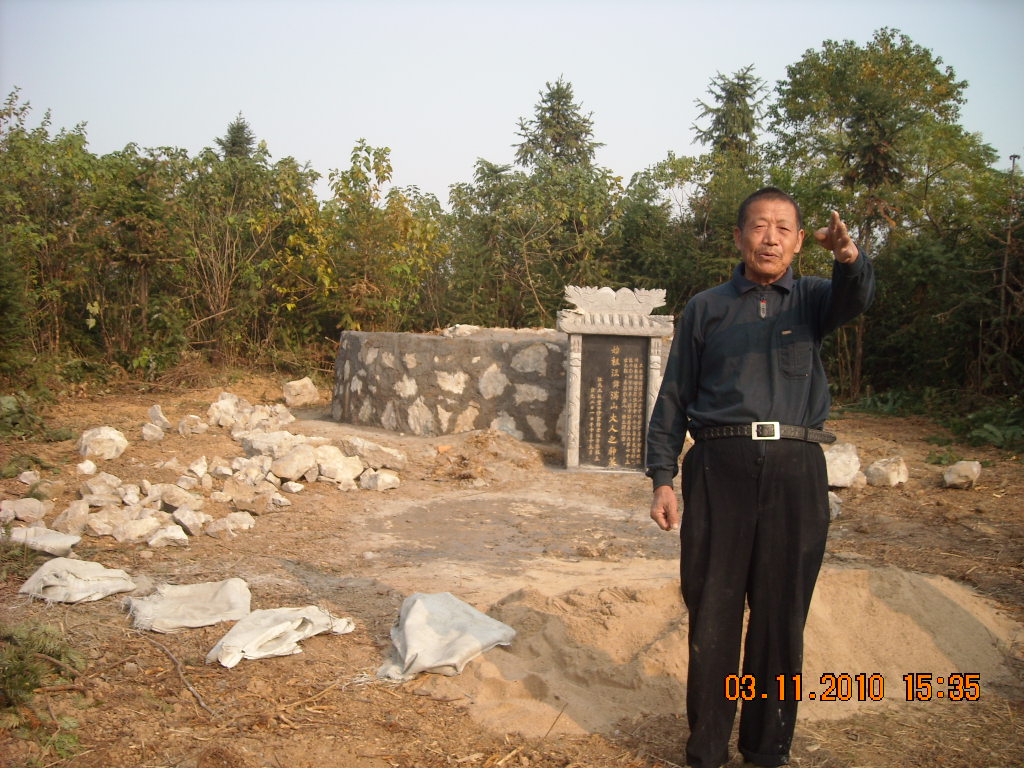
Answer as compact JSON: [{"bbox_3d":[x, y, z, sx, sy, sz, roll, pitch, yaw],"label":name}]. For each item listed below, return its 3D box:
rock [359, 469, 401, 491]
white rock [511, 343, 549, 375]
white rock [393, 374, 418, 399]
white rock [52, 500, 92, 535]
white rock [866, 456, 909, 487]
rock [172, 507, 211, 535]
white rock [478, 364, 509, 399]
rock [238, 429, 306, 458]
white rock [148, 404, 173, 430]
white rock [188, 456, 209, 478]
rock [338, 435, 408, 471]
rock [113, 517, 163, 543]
[{"bbox_3d":[-0.905,0.652,7.071,0.273,0.134,0.205,0,5,-7],"label":"rock"},{"bbox_3d":[0.133,-0.194,7.800,0.280,0.240,0.170,2,7,9],"label":"white rock"},{"bbox_3d":[-0.854,0.016,8.675,0.215,0.200,0.120,5,8,30],"label":"white rock"},{"bbox_3d":[-2.271,0.690,5.351,0.179,0.167,0.161,1,7,0],"label":"white rock"},{"bbox_3d":[2.567,0.596,7.080,0.280,0.190,0.220,3,7,20],"label":"white rock"},{"bbox_3d":[-1.771,0.754,5.721,0.199,0.142,0.169,0,5,-17],"label":"rock"},{"bbox_3d":[-0.139,-0.020,7.820,0.225,0.250,0.160,2,7,9],"label":"white rock"},{"bbox_3d":[-1.791,0.442,7.750,0.500,0.200,0.310,0,7,-13],"label":"rock"},{"bbox_3d":[-2.912,0.278,8.580,0.183,0.213,0.137,1,7,0],"label":"white rock"},{"bbox_3d":[-2.137,0.569,7.059,0.129,0.145,0.102,0,5,-17],"label":"white rock"},{"bbox_3d":[-1.055,0.526,7.830,0.509,0.241,0.280,2,5,12],"label":"rock"},{"bbox_3d":[-1.893,0.735,5.237,0.232,0.116,0.174,1,7,0],"label":"rock"}]

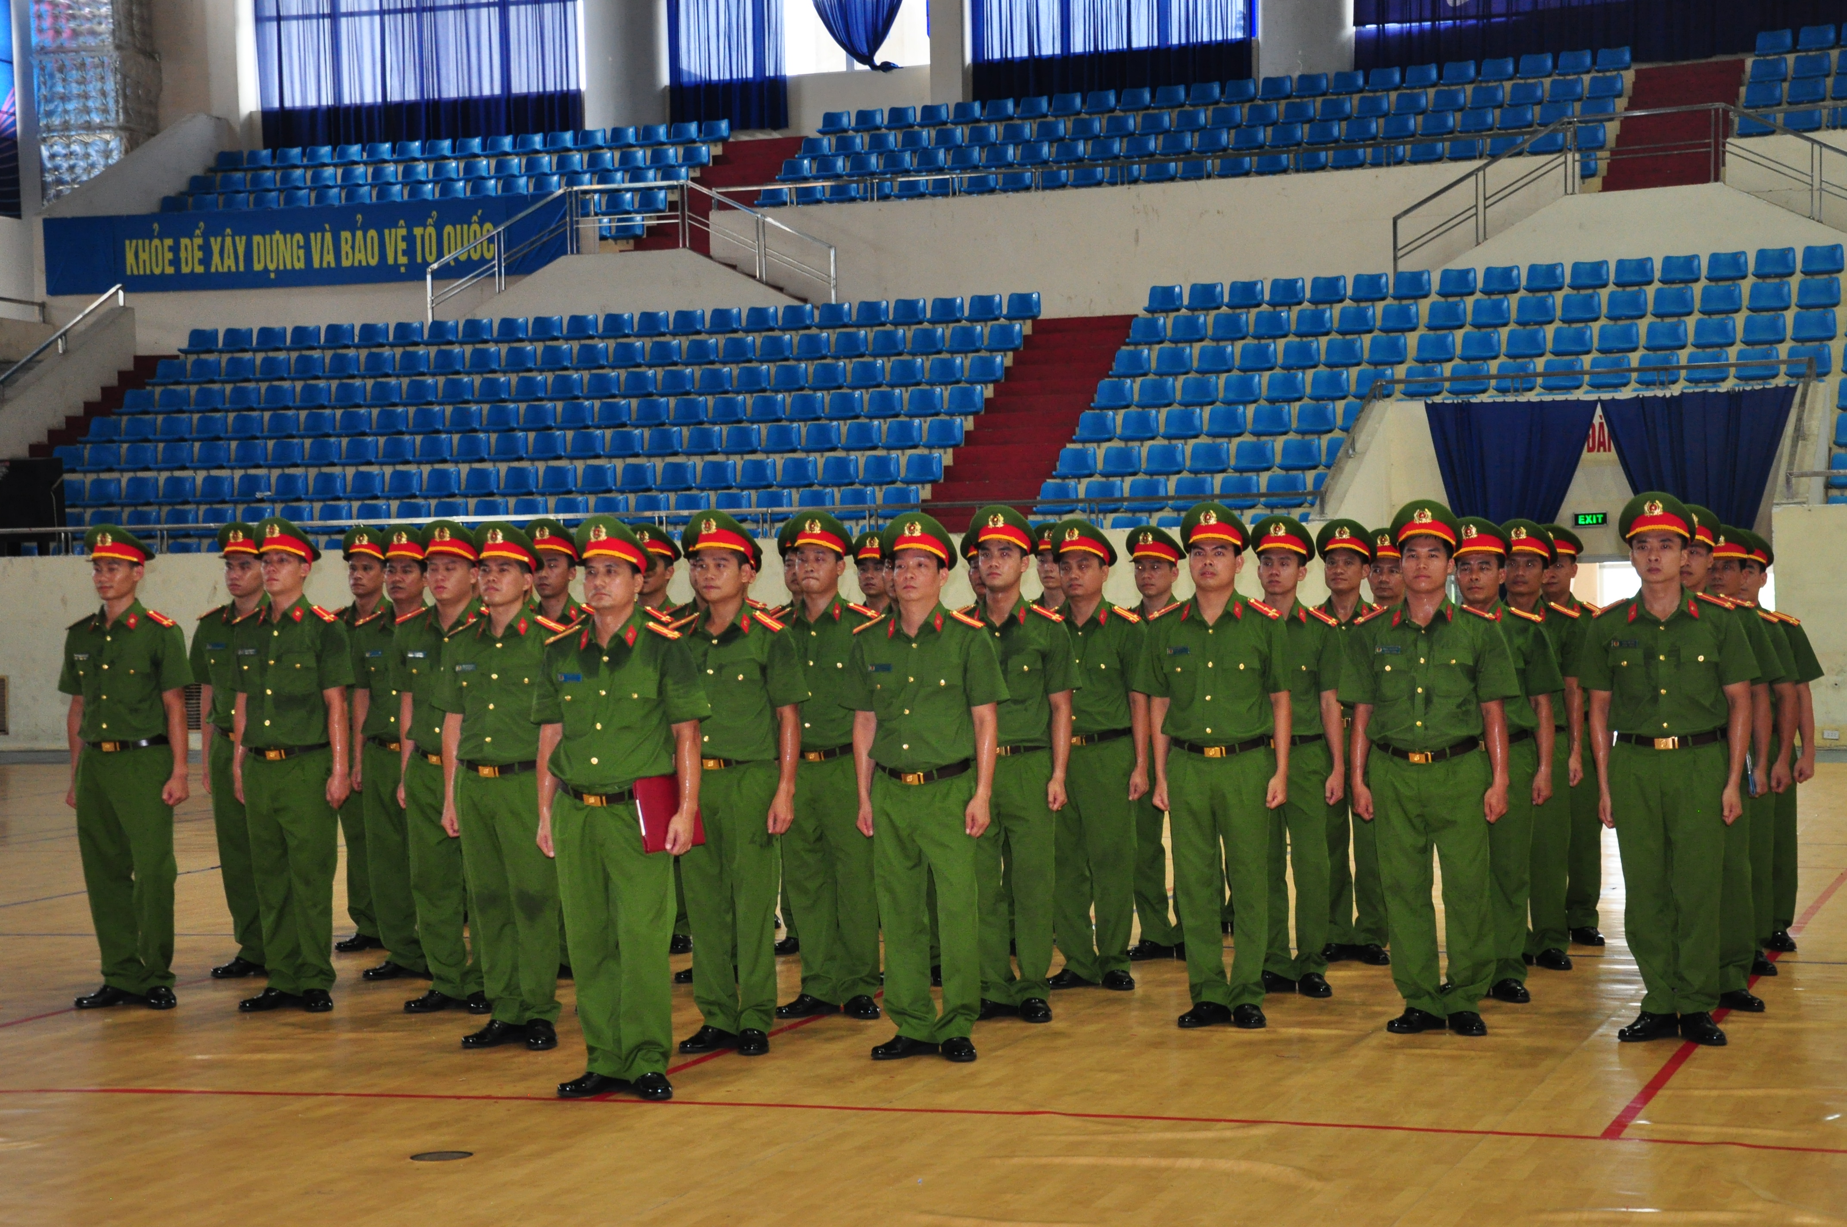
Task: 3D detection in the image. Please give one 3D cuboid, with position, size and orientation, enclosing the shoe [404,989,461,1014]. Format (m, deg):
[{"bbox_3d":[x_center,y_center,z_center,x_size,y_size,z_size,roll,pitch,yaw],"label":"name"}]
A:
[{"bbox_3d":[-1.794,1.411,11.947,0.280,0.102,0.103,-2,1,-44],"label":"shoe"}]

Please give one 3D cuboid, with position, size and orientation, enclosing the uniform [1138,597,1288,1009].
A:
[{"bbox_3d":[1.012,0.653,11.235,0.530,1.416,0.290,-1,0,19],"label":"uniform"}]

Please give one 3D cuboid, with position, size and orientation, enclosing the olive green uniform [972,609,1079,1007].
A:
[{"bbox_3d":[0.304,0.663,11.450,0.550,1.443,0.300,-1,0,20],"label":"olive green uniform"}]

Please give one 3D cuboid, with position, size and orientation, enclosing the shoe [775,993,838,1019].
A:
[{"bbox_3d":[-0.403,1.371,11.467,0.280,0.102,0.103,-2,1,-42],"label":"shoe"}]

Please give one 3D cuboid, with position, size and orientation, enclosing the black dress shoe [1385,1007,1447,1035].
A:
[{"bbox_3d":[1.674,1.366,11.021,0.102,0.100,0.285,-1,0,45],"label":"black dress shoe"}]

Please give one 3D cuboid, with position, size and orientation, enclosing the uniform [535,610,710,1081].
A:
[{"bbox_3d":[-0.927,0.706,9.896,0.560,1.429,0.310,-1,0,19],"label":"uniform"}]

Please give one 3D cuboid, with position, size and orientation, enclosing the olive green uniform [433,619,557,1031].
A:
[{"bbox_3d":[-1.433,0.693,11.033,0.520,1.406,0.290,-1,0,19],"label":"olive green uniform"}]

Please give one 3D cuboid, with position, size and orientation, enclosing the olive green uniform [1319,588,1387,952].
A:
[{"bbox_3d":[1.696,0.634,12.750,0.520,1.411,0.280,-1,1,19],"label":"olive green uniform"}]

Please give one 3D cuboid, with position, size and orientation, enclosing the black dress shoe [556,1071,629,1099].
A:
[{"bbox_3d":[-0.992,1.407,9.855,0.280,0.102,0.103,-2,1,-42],"label":"black dress shoe"}]

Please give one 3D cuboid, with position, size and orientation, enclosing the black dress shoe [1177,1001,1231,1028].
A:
[{"bbox_3d":[0.974,1.369,11.200,0.102,0.100,0.285,-1,0,40],"label":"black dress shoe"}]

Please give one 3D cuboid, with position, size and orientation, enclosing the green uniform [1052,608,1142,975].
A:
[{"bbox_3d":[0.644,0.674,12.366,0.520,1.437,0.290,-1,0,19],"label":"green uniform"}]

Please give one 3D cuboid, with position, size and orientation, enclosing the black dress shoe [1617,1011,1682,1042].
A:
[{"bbox_3d":[2.424,1.370,10.892,0.285,0.102,0.102,-1,0,-45],"label":"black dress shoe"}]

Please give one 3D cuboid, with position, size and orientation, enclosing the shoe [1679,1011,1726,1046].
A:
[{"bbox_3d":[2.534,1.329,10.469,0.103,0.102,0.280,-2,1,-5],"label":"shoe"}]

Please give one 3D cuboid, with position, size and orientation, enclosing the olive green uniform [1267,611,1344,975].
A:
[{"bbox_3d":[1.345,0.644,11.850,0.520,1.398,0.280,-1,1,19],"label":"olive green uniform"}]

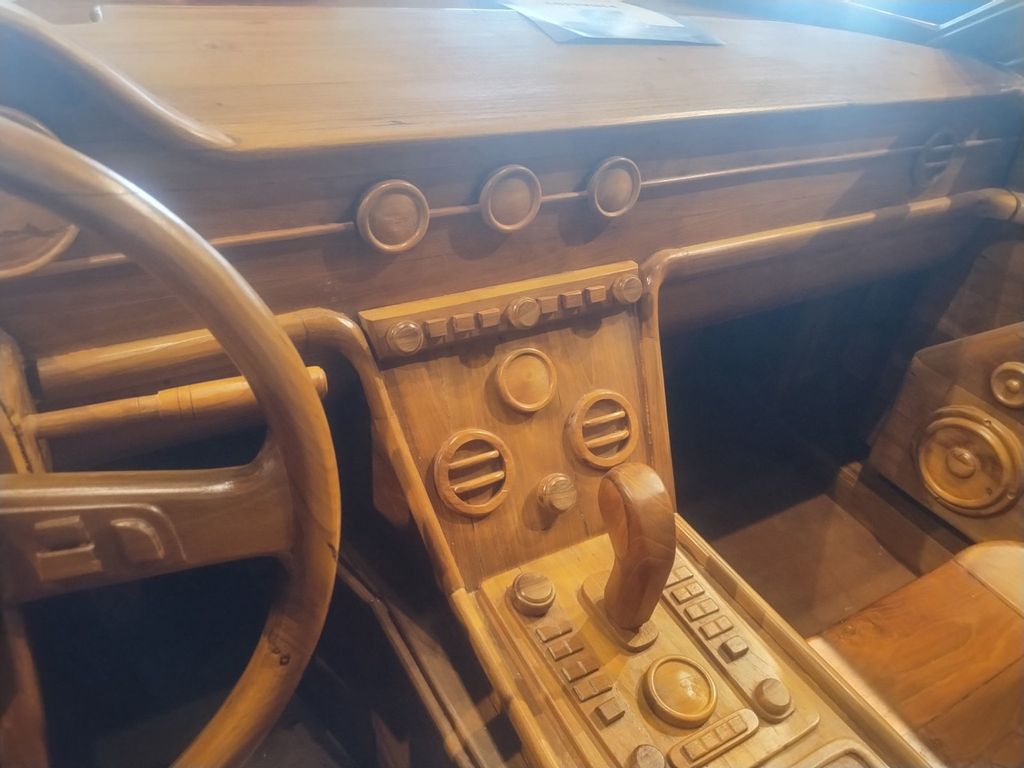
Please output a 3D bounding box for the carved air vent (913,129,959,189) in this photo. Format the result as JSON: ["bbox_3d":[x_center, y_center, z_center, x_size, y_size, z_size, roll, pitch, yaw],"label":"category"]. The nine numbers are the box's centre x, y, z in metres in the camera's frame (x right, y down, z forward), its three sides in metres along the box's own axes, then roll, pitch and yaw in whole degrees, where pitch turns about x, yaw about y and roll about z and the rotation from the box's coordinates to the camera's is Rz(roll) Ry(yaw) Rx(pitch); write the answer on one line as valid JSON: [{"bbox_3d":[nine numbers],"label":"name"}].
[{"bbox_3d":[0.488,-0.260,0.853,0.064,0.064,0.014,-15,29,-28],"label":"carved air vent"}]

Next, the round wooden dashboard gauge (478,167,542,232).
[{"bbox_3d":[-0.001,-0.145,0.580,0.049,0.049,0.014,-15,29,-28],"label":"round wooden dashboard gauge"}]

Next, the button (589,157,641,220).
[{"bbox_3d":[0.088,-0.168,0.629,0.049,0.049,0.014,-15,29,-28],"label":"button"}]

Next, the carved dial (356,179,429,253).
[{"bbox_3d":[-0.085,-0.121,0.535,0.051,0.051,0.014,-15,29,-28],"label":"carved dial"}]

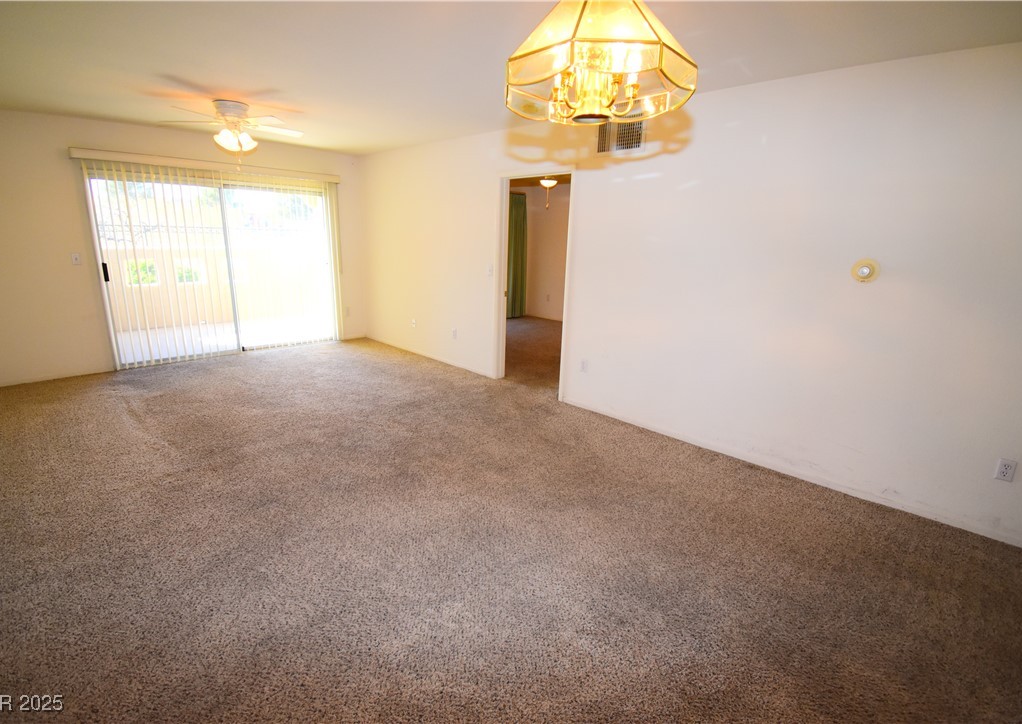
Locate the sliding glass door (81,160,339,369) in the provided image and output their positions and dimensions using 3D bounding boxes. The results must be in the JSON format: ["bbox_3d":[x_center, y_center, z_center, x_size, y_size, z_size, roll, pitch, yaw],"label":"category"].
[{"bbox_3d":[-3.268,-1.095,5.357,0.120,2.040,2.430,16,20,41],"label":"sliding glass door"}]

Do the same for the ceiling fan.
[{"bbox_3d":[-2.224,-1.878,3.639,1.080,0.380,1.080,8,16,20],"label":"ceiling fan"}]

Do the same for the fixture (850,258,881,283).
[{"bbox_3d":[1.984,-0.511,2.536,0.130,0.135,0.060,16,20,41],"label":"fixture"}]

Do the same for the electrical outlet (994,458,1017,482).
[{"bbox_3d":[2.535,0.557,2.318,0.071,0.115,0.010,16,20,41],"label":"electrical outlet"}]

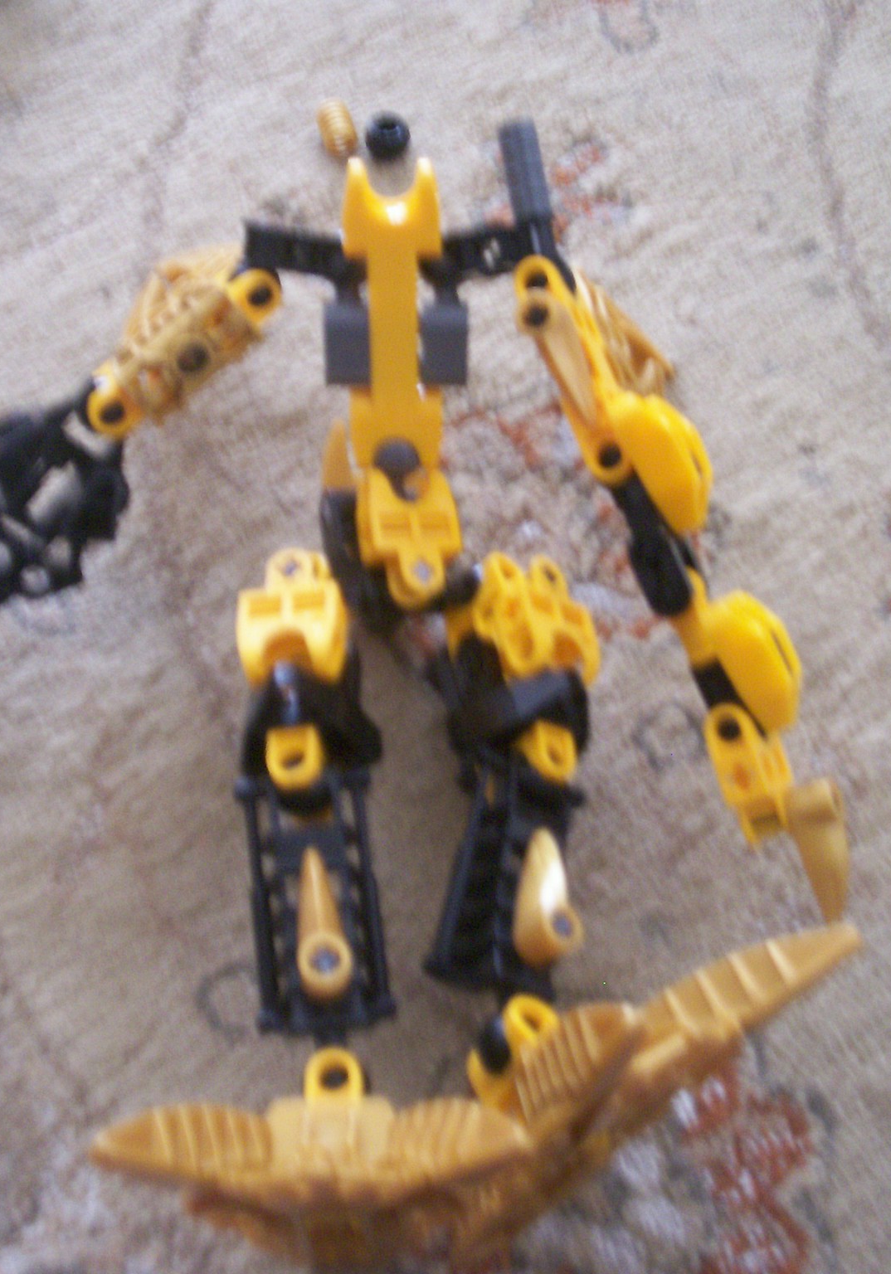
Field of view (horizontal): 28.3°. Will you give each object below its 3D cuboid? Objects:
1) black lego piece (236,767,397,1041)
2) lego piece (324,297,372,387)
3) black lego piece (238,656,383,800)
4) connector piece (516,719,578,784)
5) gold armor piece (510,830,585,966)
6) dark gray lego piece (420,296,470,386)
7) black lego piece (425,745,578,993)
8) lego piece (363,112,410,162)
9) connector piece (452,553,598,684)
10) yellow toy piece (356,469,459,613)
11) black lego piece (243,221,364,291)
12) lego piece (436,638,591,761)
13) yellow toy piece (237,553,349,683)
[{"bbox_3d":[-0.020,0.041,0.271,0.021,0.015,0.041,-7,57,-4],"label":"black lego piece"},{"bbox_3d":[-0.018,-0.054,0.324,0.009,0.009,0.015,0,57,0],"label":"lego piece"},{"bbox_3d":[-0.022,0.015,0.291,0.021,0.018,0.022,-7,57,-4],"label":"black lego piece"},{"bbox_3d":[0.016,0.018,0.272,0.009,0.009,0.011,-4,76,-33],"label":"connector piece"},{"bbox_3d":[0.014,0.039,0.257,0.009,0.010,0.022,21,57,-23],"label":"gold armor piece"},{"bbox_3d":[0.000,-0.054,0.324,0.009,0.009,0.015,0,57,0],"label":"dark gray lego piece"},{"bbox_3d":[0.009,0.037,0.271,0.018,0.013,0.041,22,62,-23],"label":"black lego piece"},{"bbox_3d":[-0.013,-0.114,0.402,0.010,0.010,0.010,0,56,0],"label":"lego piece"},{"bbox_3d":[0.013,-0.003,0.290,0.015,0.015,0.022,-12,86,-41],"label":"connector piece"},{"bbox_3d":[-0.006,-0.017,0.310,0.015,0.013,0.025,-2,79,-12],"label":"yellow toy piece"},{"bbox_3d":[-0.027,-0.073,0.338,0.024,0.009,0.010,5,63,3],"label":"black lego piece"},{"bbox_3d":[0.010,0.010,0.280,0.020,0.015,0.018,5,76,-33],"label":"lego piece"},{"bbox_3d":[-0.026,-0.003,0.298,0.017,0.015,0.021,-7,57,-5],"label":"yellow toy piece"}]

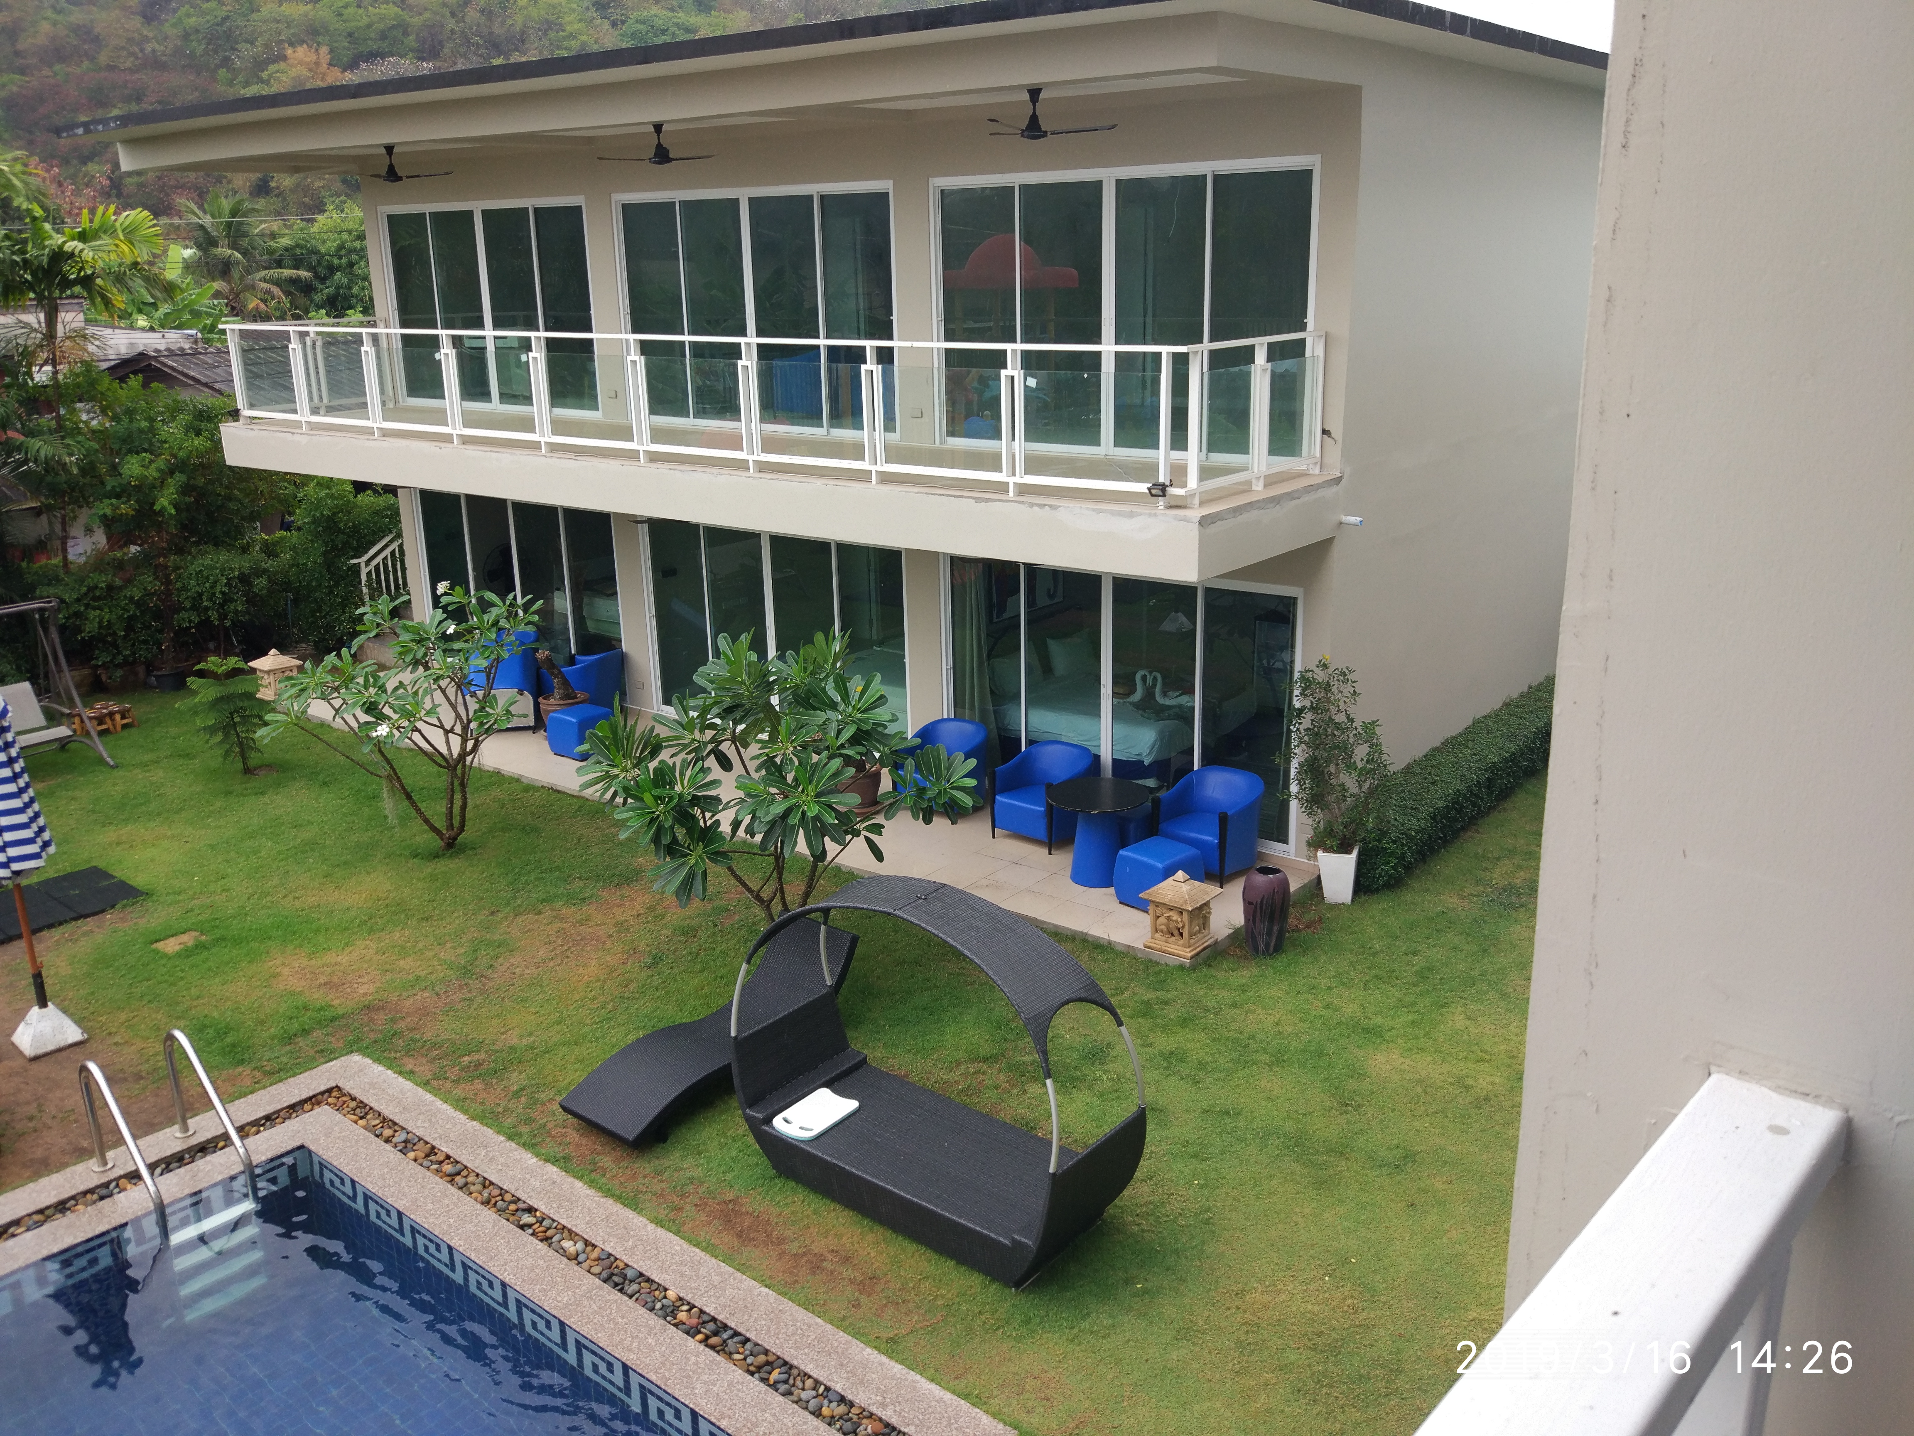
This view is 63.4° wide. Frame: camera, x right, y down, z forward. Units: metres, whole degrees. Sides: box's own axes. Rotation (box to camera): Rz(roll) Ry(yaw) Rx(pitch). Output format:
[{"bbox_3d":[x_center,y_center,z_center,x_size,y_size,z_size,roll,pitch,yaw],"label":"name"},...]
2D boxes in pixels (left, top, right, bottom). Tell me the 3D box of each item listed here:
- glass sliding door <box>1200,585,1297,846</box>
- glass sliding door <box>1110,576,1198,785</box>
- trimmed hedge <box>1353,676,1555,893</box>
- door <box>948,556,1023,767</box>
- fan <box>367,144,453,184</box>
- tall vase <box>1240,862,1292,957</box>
[{"bbox_3d":[2.337,-0.002,12.407,0.860,2.130,0.060,11,20,35],"label":"glass sliding door"},{"bbox_3d":[1.638,-0.130,13.038,0.892,2.125,0.064,11,19,35],"label":"glass sliding door"},{"bbox_3d":[5.063,0.408,14.713,0.589,0.515,6.440,11,19,35],"label":"trimmed hedge"},{"bbox_3d":[0.275,-0.425,13.938,0.870,2.150,0.060,11,21,36],"label":"door"},{"bbox_3d":[-5.662,-5.535,15.500,1.150,0.360,1.120,11,20,35],"label":"fan"},{"bbox_3d":[2.213,1.377,11.031,0.345,0.623,0.345,-1,16,0],"label":"tall vase"}]

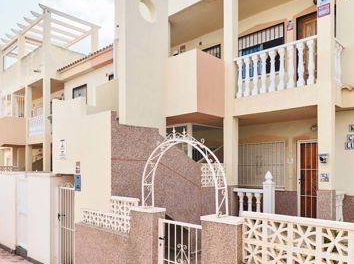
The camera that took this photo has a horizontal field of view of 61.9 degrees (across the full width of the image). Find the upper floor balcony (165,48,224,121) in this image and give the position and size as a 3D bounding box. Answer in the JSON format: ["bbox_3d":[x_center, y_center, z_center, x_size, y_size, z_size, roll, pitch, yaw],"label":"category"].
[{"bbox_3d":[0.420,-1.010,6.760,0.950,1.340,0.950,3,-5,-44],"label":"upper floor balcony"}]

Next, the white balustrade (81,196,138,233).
[{"bbox_3d":[-1.000,1.226,4.370,0.140,0.500,1.400,3,-5,-44],"label":"white balustrade"}]

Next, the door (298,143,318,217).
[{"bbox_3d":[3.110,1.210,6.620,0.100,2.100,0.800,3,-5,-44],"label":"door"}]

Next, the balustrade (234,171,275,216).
[{"bbox_3d":[1.620,1.360,6.190,0.200,1.100,0.900,3,-5,-44],"label":"balustrade"}]

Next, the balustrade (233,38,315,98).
[{"bbox_3d":[1.920,-1.220,5.930,0.170,0.860,1.700,3,-5,-44],"label":"balustrade"}]

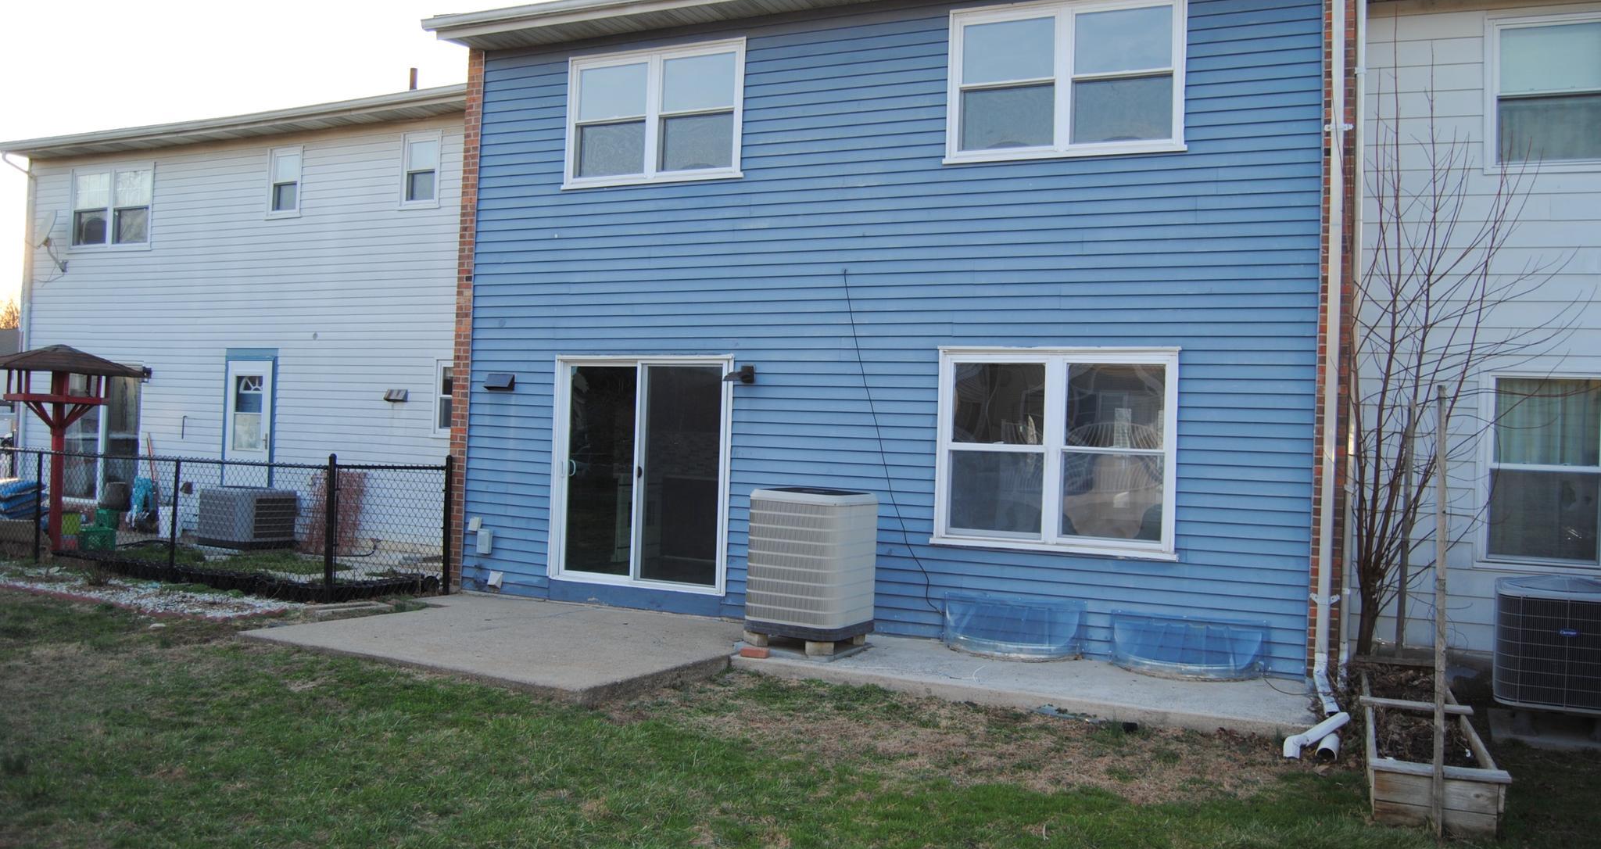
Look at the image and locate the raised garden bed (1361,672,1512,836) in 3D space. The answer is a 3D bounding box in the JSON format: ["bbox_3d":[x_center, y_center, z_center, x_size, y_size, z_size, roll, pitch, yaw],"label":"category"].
[{"bbox_3d":[3.526,1.789,6.831,0.600,0.290,2.700,2,-1,24],"label":"raised garden bed"}]

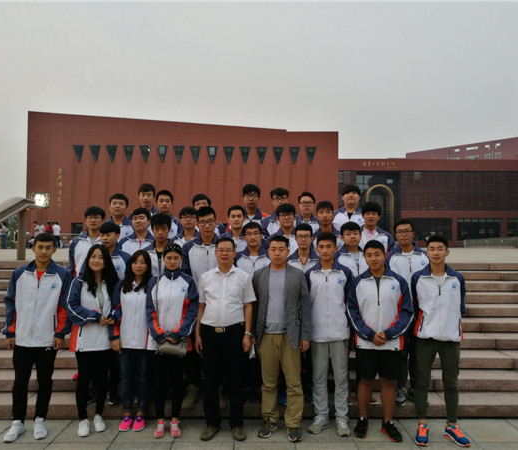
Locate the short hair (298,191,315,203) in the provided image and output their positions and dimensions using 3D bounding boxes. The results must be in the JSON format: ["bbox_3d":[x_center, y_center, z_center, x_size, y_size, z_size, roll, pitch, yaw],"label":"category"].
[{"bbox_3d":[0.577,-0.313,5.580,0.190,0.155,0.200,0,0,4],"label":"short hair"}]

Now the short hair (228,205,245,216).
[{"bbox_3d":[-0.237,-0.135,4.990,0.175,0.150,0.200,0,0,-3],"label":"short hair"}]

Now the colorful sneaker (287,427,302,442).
[{"bbox_3d":[0.324,1.807,4.172,0.105,0.110,0.285,0,0,-6],"label":"colorful sneaker"}]

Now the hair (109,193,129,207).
[{"bbox_3d":[-1.635,-0.289,5.479,0.215,0.160,0.205,0,-1,-7],"label":"hair"}]

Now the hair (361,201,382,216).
[{"bbox_3d":[1.236,-0.172,5.119,0.200,0.165,0.210,0,-1,9],"label":"hair"}]

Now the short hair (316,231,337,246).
[{"bbox_3d":[0.620,0.148,4.271,0.180,0.165,0.205,0,0,9],"label":"short hair"}]

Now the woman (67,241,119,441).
[{"bbox_3d":[-1.470,0.996,4.157,0.460,1.650,0.360,0,-1,-14],"label":"woman"}]

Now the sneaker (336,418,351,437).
[{"bbox_3d":[0.757,1.787,4.200,0.110,0.120,0.290,0,-1,-1],"label":"sneaker"}]

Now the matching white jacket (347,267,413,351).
[{"bbox_3d":[1.077,0.734,4.140,0.570,0.710,0.330,0,0,10],"label":"matching white jacket"}]

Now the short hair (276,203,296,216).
[{"bbox_3d":[0.295,-0.152,5.151,0.200,0.170,0.215,0,0,0],"label":"short hair"}]

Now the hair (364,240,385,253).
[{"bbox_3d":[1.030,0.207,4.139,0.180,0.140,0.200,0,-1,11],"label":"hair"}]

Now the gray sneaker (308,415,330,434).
[{"bbox_3d":[0.545,1.786,4.245,0.110,0.120,0.290,0,-1,29],"label":"gray sneaker"}]

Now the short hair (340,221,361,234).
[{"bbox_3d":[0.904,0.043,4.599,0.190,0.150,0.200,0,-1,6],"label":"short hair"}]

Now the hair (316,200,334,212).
[{"bbox_3d":[0.729,-0.172,5.170,0.185,0.165,0.210,0,0,6],"label":"hair"}]

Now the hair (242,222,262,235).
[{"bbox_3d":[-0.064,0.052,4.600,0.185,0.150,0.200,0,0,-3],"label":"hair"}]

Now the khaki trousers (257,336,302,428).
[{"bbox_3d":[0.187,1.320,4.069,0.400,0.890,0.280,0,-1,2],"label":"khaki trousers"}]

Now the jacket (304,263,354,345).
[{"bbox_3d":[0.634,0.695,4.250,0.500,0.710,0.290,0,0,7],"label":"jacket"}]

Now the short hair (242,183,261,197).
[{"bbox_3d":[-0.087,-0.406,5.619,0.195,0.165,0.210,0,-1,0],"label":"short hair"}]

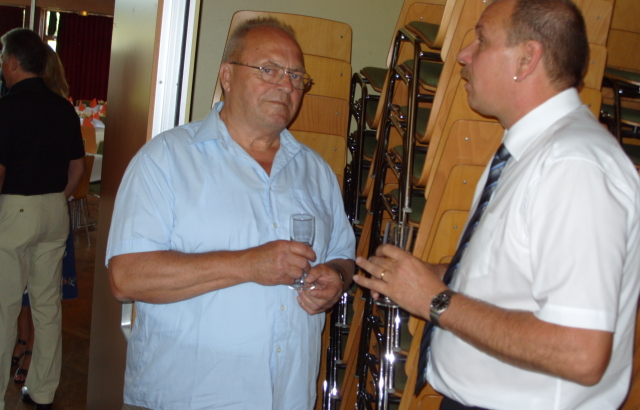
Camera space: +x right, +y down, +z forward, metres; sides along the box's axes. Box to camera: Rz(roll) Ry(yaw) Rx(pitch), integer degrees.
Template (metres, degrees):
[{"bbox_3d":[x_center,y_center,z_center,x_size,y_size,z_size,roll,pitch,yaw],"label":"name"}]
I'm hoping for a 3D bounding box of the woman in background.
[{"bbox_3d":[-1.440,0.051,4.220,0.460,1.680,0.340,8,7,14],"label":"woman in background"}]

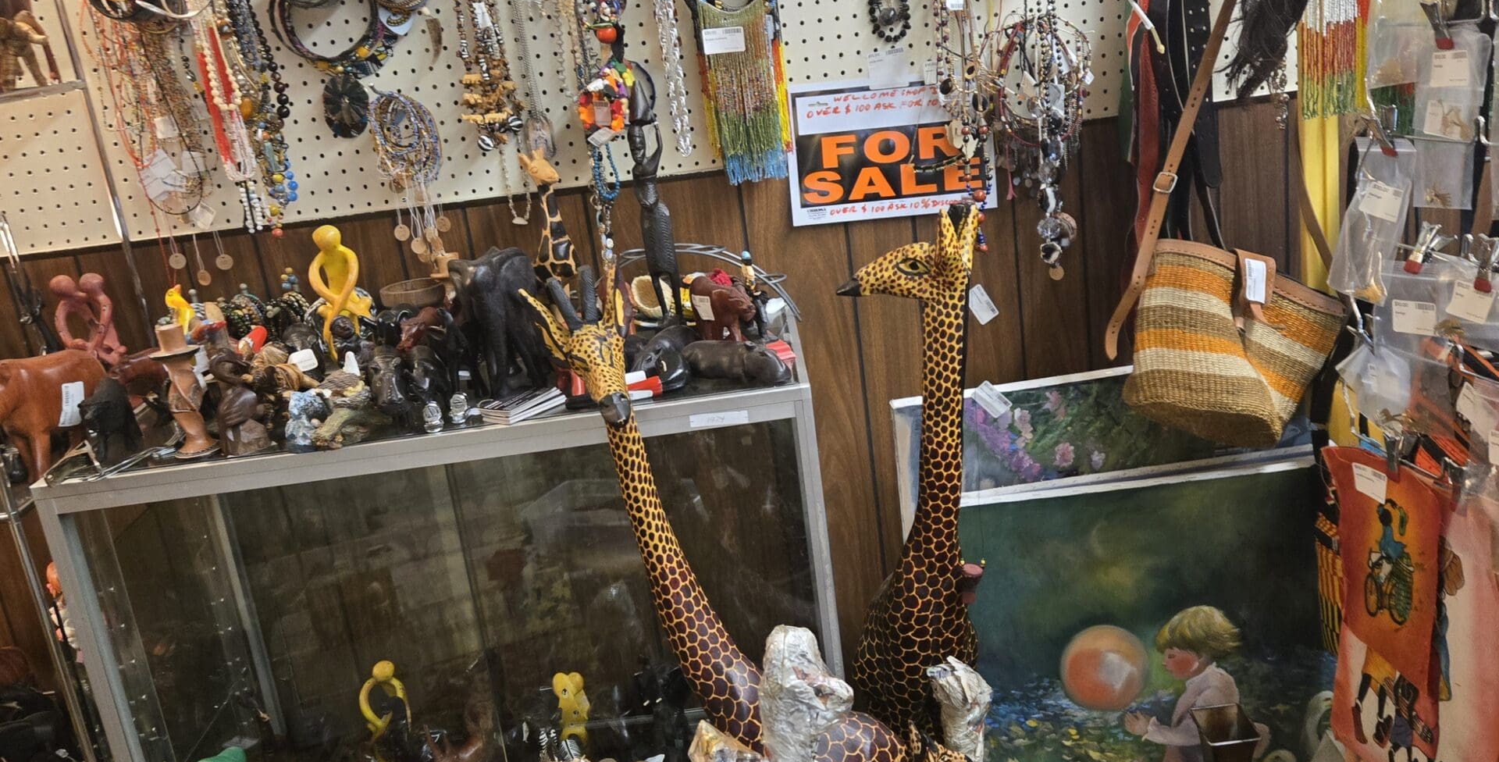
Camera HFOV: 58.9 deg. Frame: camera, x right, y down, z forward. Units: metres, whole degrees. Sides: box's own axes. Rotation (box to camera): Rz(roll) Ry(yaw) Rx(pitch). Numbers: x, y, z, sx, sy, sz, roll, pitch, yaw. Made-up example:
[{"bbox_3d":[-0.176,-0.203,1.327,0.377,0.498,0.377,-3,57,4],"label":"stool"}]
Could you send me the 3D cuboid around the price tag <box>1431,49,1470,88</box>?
[{"bbox_3d":[0.644,-0.286,1.222,0.002,0.032,0.056,-8,13,-3],"label":"price tag"}]

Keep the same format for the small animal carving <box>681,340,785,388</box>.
[{"bbox_3d":[-0.015,-0.028,1.674,0.122,0.045,0.057,0,20,23],"label":"small animal carving"}]

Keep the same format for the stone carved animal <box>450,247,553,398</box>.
[{"bbox_3d":[-0.318,-0.085,1.714,0.108,0.176,0.155,-4,17,10],"label":"stone carved animal"}]

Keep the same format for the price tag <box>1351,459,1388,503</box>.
[{"bbox_3d":[0.654,0.108,1.400,0.002,0.032,0.056,-8,12,-6],"label":"price tag"}]

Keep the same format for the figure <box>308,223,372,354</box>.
[{"bbox_3d":[-0.552,-0.115,1.796,0.083,0.200,0.070,-7,17,0],"label":"figure"}]

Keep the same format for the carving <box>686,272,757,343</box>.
[{"bbox_3d":[-0.041,-0.100,1.833,0.088,0.088,0.046,2,21,27],"label":"carving"}]

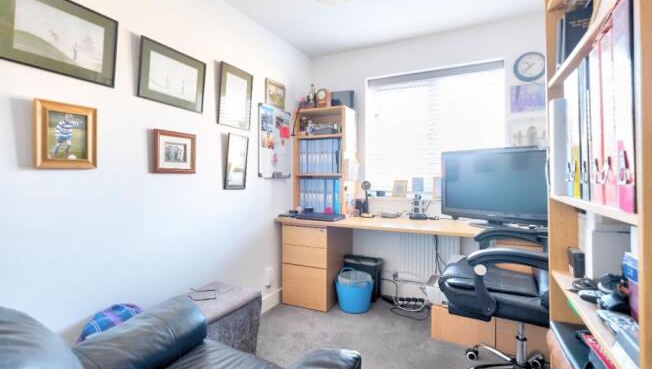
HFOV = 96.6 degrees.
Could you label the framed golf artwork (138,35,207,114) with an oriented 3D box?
[{"bbox_3d":[-0.866,-0.604,1.660,0.025,0.309,0.396,6,4,27],"label":"framed golf artwork"}]

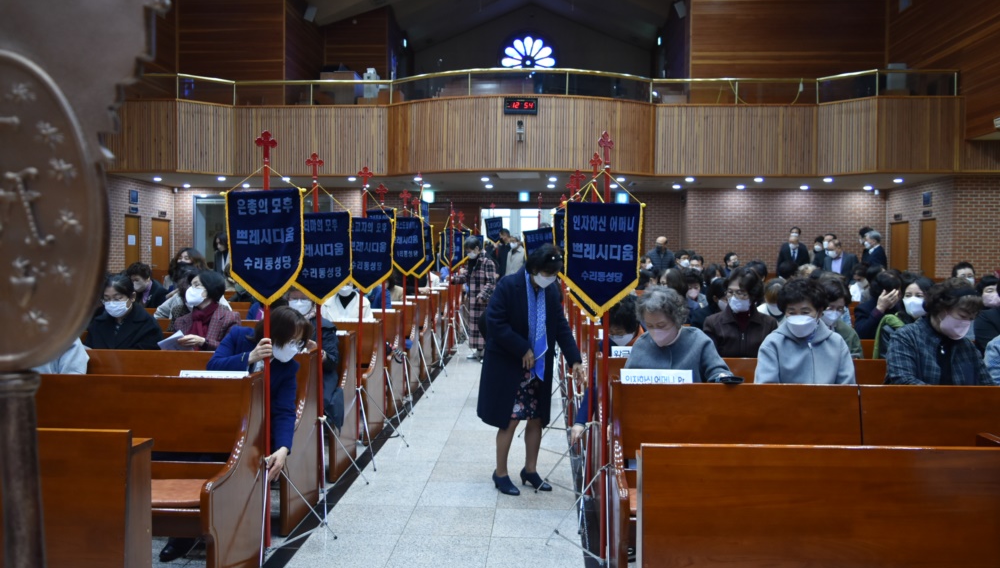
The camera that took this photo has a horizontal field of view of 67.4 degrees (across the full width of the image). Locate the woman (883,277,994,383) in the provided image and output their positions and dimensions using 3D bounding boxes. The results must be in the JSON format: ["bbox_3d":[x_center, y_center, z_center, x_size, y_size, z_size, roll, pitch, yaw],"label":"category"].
[{"bbox_3d":[2.243,0.639,3.796,0.560,1.270,0.740,0,3,-5],"label":"woman"}]

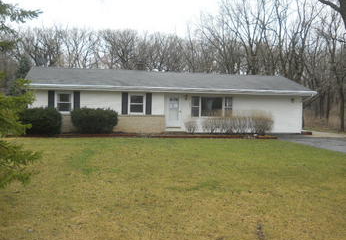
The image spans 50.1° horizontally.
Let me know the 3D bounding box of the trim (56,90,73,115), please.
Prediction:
[{"bbox_3d":[-6.579,-1.038,22.391,1.104,1.396,0.080,0,2,-13],"label":"trim"}]

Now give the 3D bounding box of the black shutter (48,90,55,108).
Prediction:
[{"bbox_3d":[-7.314,-1.062,22.208,0.343,1.379,0.040,0,2,-13],"label":"black shutter"}]

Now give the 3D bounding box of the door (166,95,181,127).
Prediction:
[{"bbox_3d":[0.028,-0.577,23.989,0.906,2.060,0.070,0,2,-13],"label":"door"}]

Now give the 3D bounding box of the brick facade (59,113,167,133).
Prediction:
[{"bbox_3d":[-4.004,0.234,23.005,7.168,1.087,0.130,0,2,-13],"label":"brick facade"}]

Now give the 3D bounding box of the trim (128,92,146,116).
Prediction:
[{"bbox_3d":[-2.277,-1.018,23.403,1.111,1.377,0.080,0,2,-13],"label":"trim"}]

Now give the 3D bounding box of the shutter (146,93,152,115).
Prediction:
[{"bbox_3d":[-1.544,-1.041,23.564,0.367,1.380,0.040,0,2,-13],"label":"shutter"}]

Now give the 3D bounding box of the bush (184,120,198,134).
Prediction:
[{"bbox_3d":[1.155,0.414,23.565,0.940,0.828,0.800,0,2,-13],"label":"bush"}]

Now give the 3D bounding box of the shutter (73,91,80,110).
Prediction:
[{"bbox_3d":[-5.852,-1.063,22.551,0.348,1.382,0.040,0,2,-13],"label":"shutter"}]

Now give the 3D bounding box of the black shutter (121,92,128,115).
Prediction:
[{"bbox_3d":[-3.020,-1.048,23.217,0.369,1.379,0.040,0,2,-13],"label":"black shutter"}]

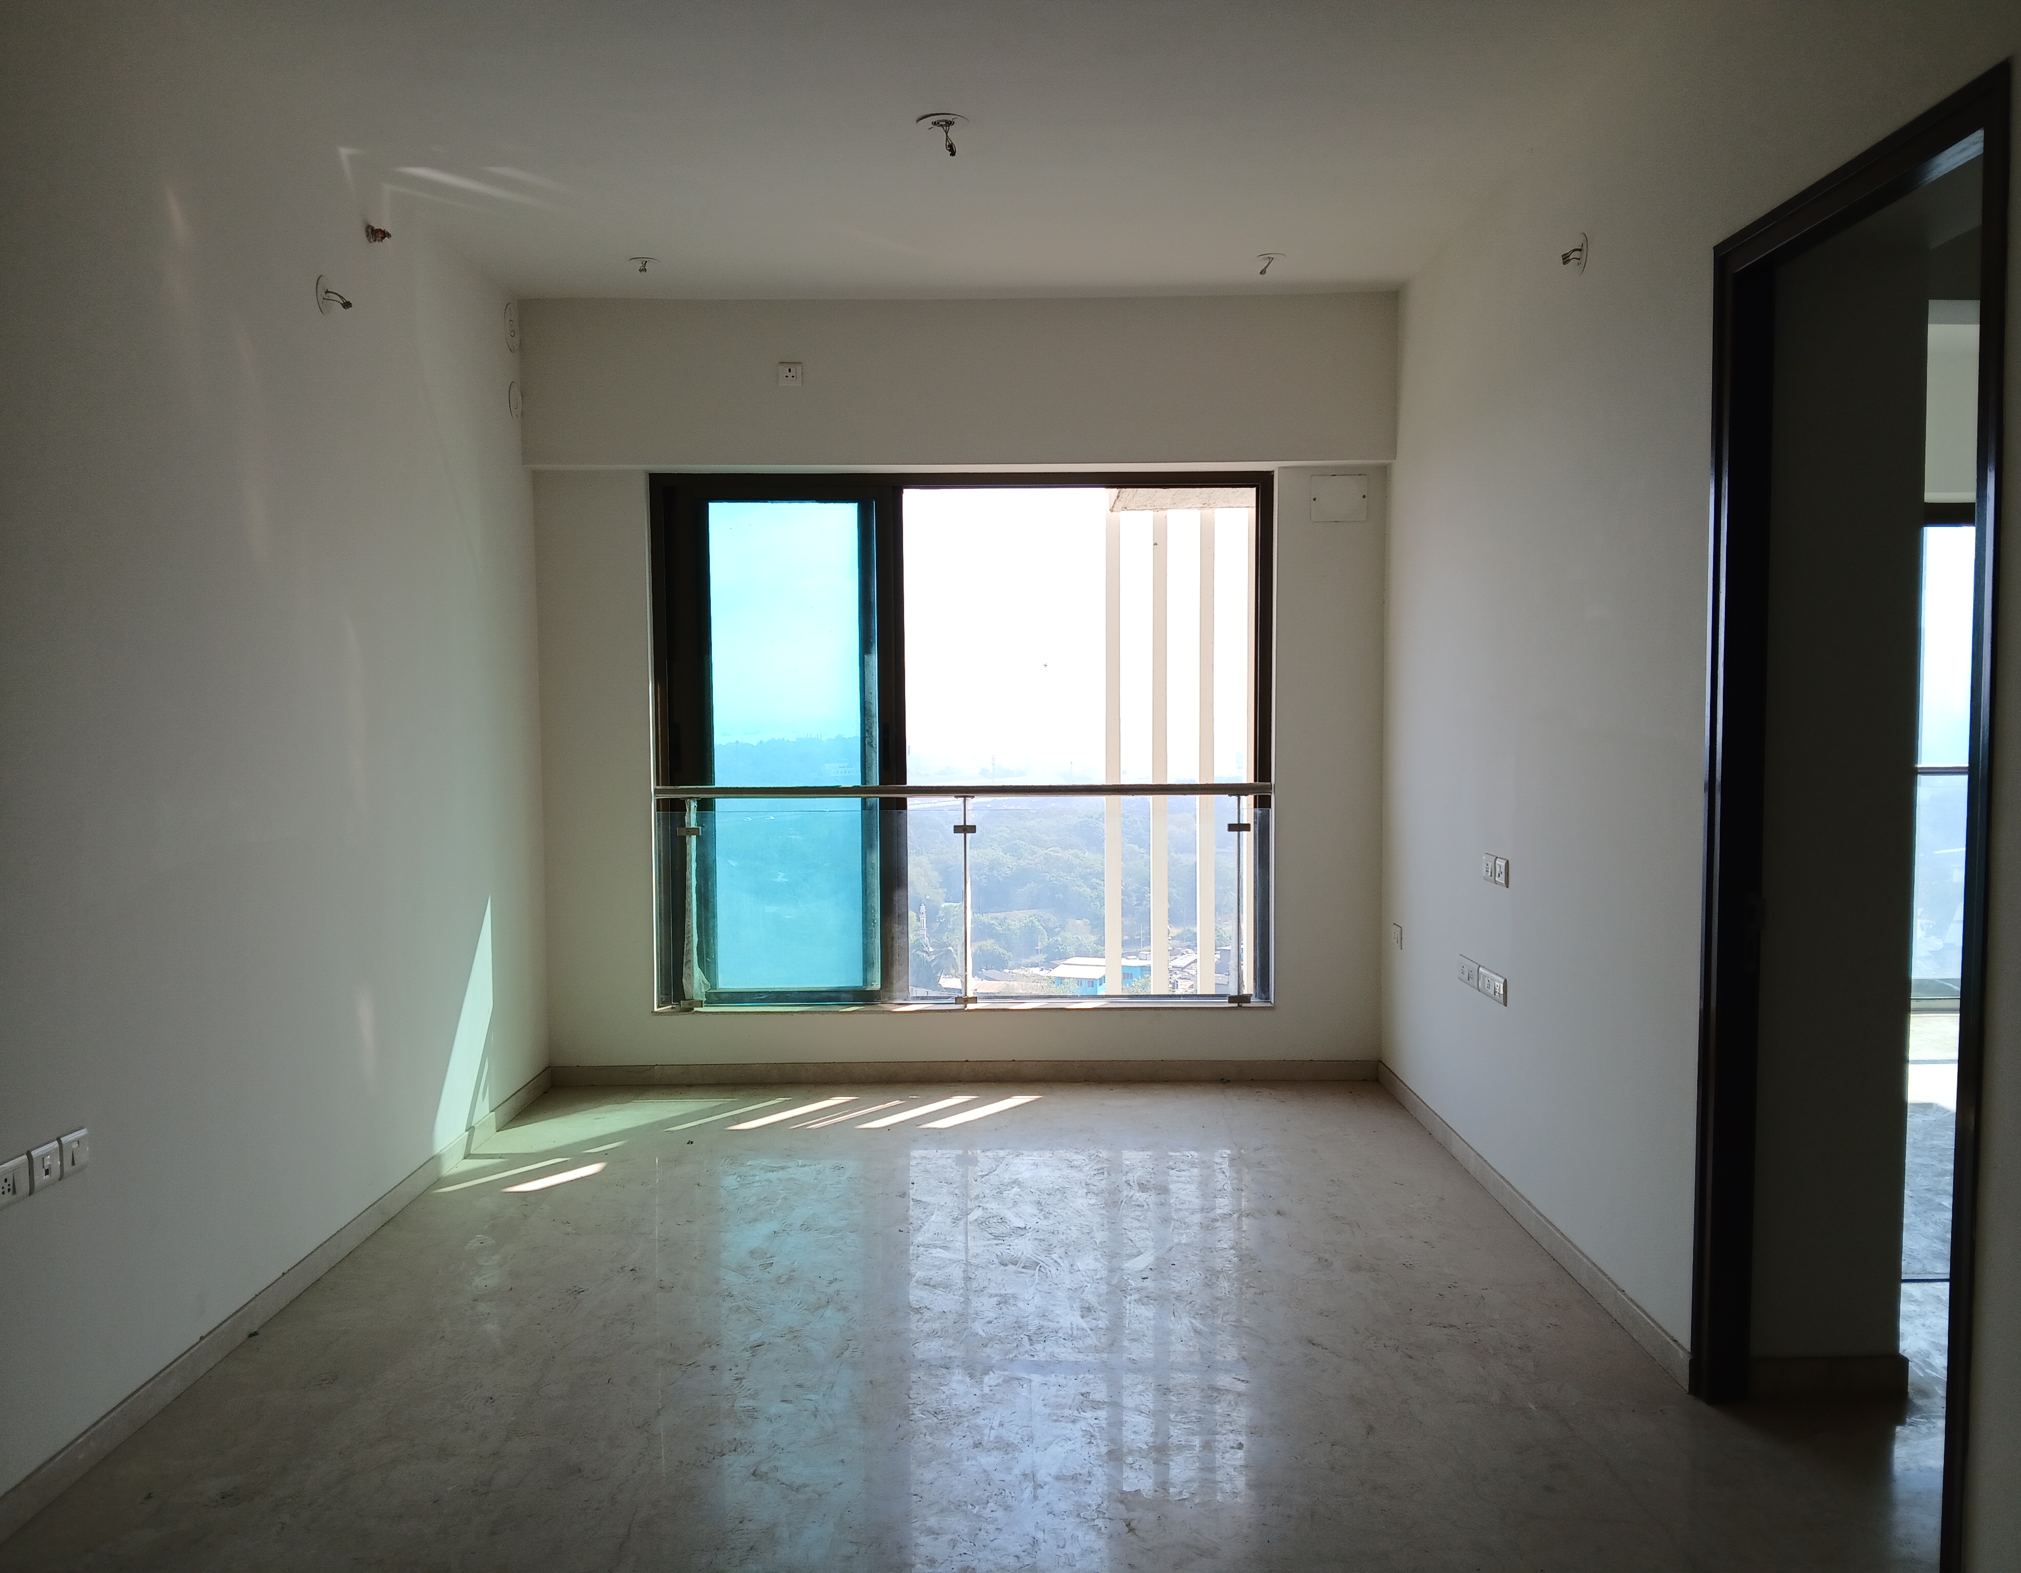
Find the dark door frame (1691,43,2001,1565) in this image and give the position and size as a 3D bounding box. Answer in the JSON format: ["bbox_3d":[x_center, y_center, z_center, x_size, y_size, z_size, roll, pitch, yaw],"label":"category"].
[{"bbox_3d":[1.534,0.131,2.898,0.109,2.482,0.993,0,3,0],"label":"dark door frame"}]

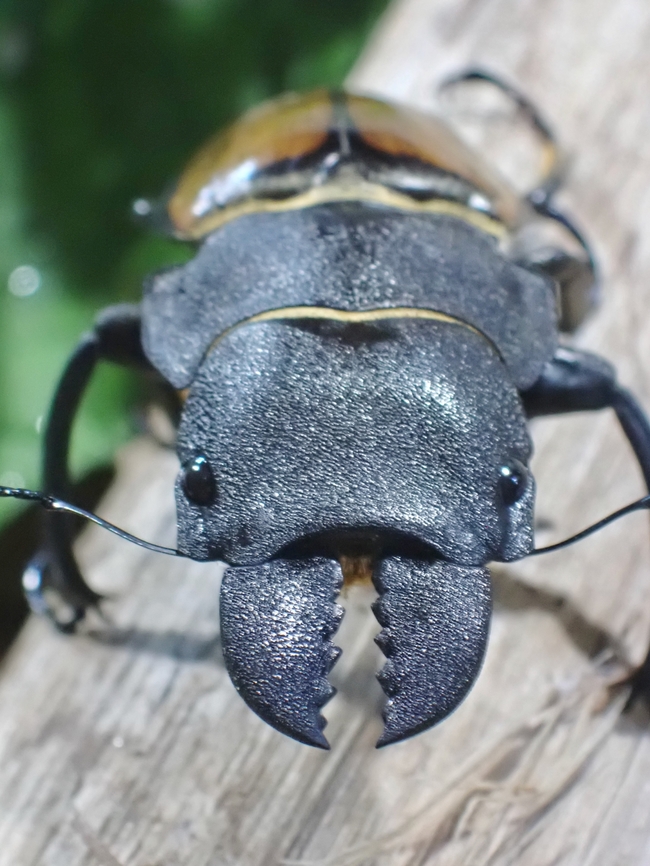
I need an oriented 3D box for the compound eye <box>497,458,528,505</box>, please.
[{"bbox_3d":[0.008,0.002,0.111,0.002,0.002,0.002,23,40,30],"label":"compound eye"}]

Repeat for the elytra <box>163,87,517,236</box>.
[{"bbox_3d":[0.001,-0.015,0.136,0.019,0.008,0.025,0,27,0],"label":"elytra"}]

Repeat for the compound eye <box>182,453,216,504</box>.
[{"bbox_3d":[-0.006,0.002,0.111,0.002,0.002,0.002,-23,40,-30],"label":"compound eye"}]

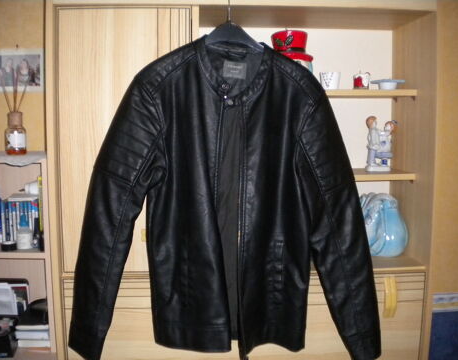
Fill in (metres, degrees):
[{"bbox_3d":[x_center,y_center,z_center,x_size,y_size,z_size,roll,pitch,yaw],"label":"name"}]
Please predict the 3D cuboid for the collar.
[{"bbox_3d":[0.011,-0.249,1.100,0.175,0.155,0.115,0,5,-2],"label":"collar"}]

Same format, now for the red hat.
[{"bbox_3d":[0.188,-0.407,1.480,0.140,0.100,0.140,1,6,14],"label":"red hat"}]

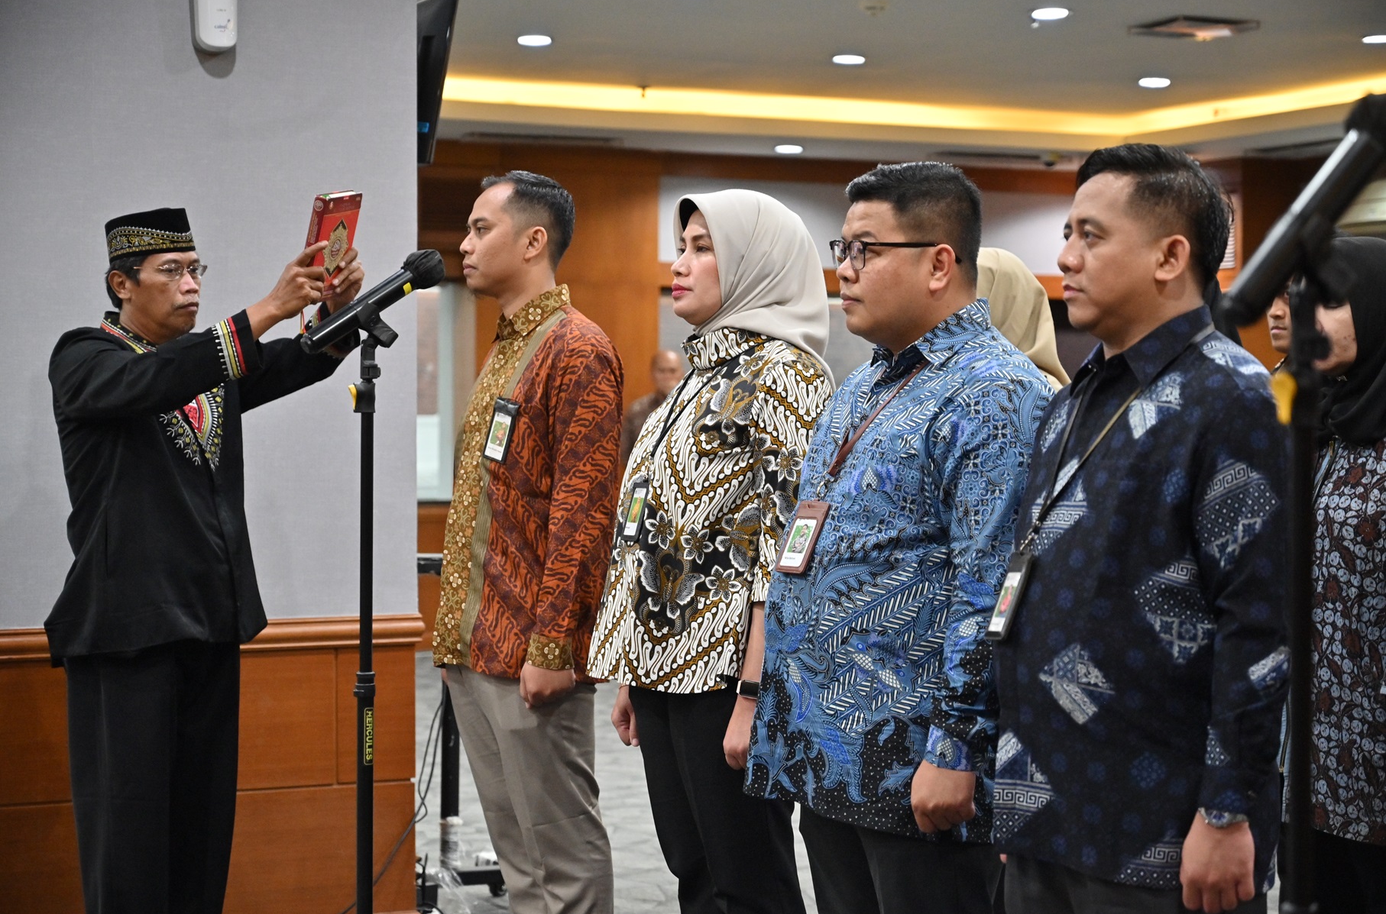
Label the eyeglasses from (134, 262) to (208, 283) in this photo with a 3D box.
[{"bbox_3d":[-1.012,-0.348,5.090,0.140,0.038,0.137,1,2,35],"label":"eyeglasses"}]

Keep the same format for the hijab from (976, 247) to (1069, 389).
[{"bbox_3d":[0.567,-0.232,5.030,0.260,0.320,0.225,0,1,-25],"label":"hijab"}]

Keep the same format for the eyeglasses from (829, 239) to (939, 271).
[{"bbox_3d":[0.279,-0.274,3.680,0.142,0.043,0.142,0,1,-18],"label":"eyeglasses"}]

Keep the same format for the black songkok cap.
[{"bbox_3d":[-1.030,-0.417,5.100,0.190,0.082,0.165,-11,-5,34],"label":"black songkok cap"}]

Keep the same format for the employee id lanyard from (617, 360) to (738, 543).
[{"bbox_3d":[0.009,-0.017,4.120,0.220,0.310,0.170,0,1,-23],"label":"employee id lanyard"}]

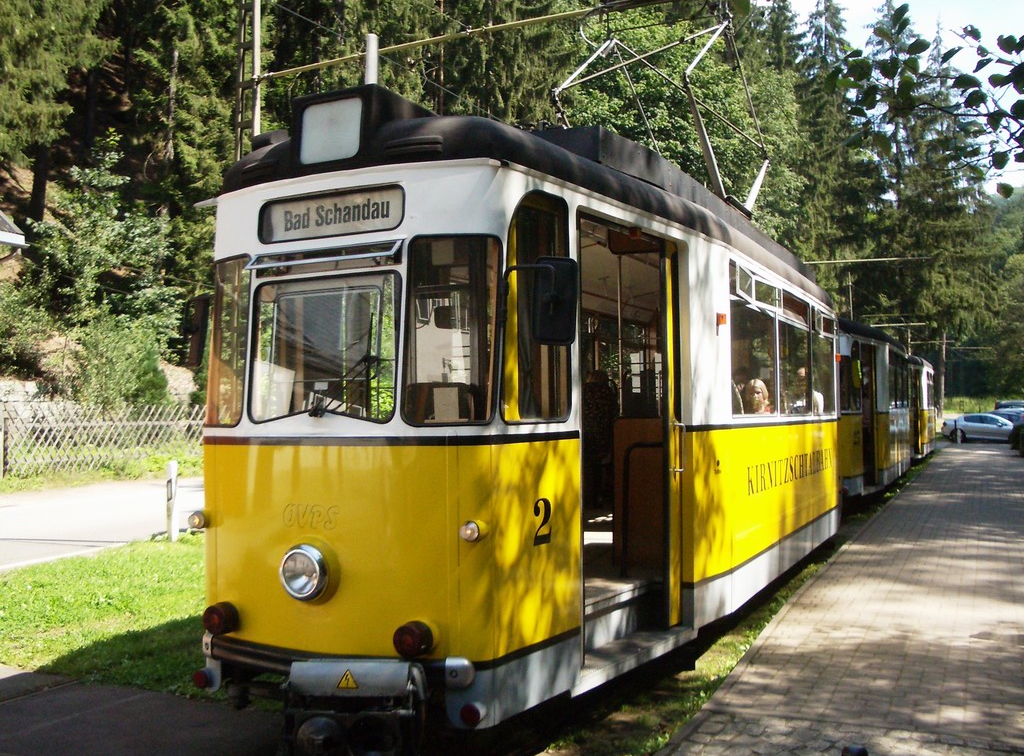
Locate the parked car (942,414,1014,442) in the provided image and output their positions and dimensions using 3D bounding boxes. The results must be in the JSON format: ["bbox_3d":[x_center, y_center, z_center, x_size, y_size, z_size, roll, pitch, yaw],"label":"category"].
[{"bbox_3d":[23.850,2.500,51.400,4.650,1.450,1.820,-2,-2,25],"label":"parked car"}]

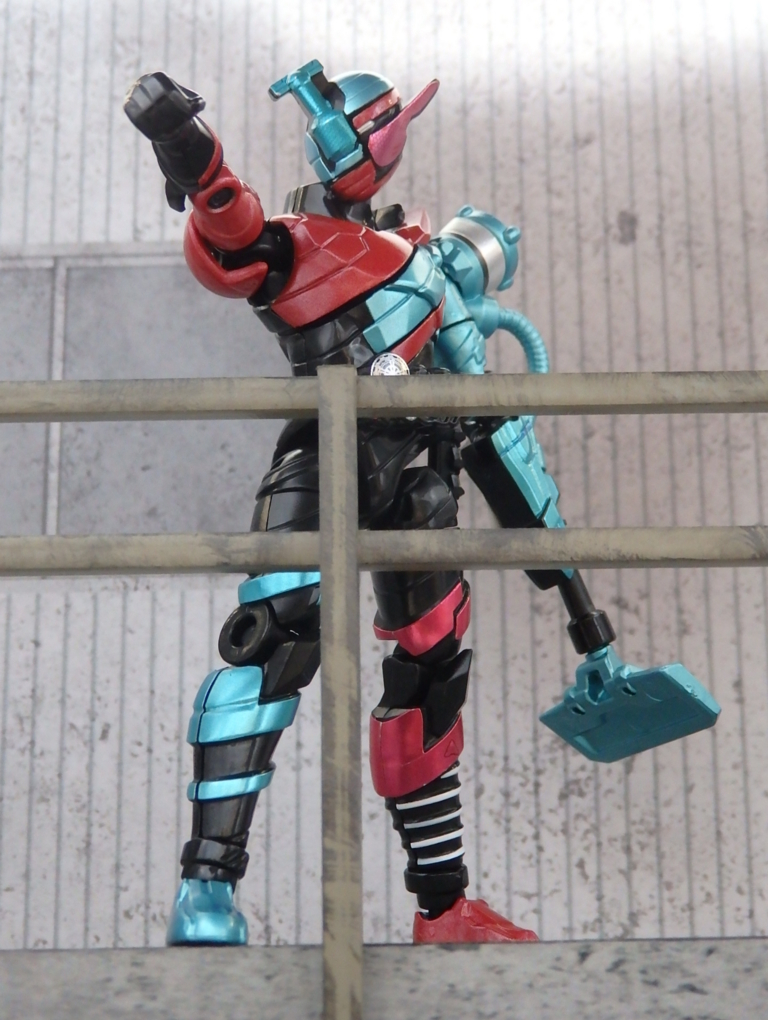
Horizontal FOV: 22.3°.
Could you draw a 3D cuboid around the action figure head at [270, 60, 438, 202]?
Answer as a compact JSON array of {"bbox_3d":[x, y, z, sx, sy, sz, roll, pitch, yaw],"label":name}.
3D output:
[{"bbox_3d":[-0.005,-0.061,0.317,0.025,0.021,0.019,3,3,-16],"label":"action figure head"}]

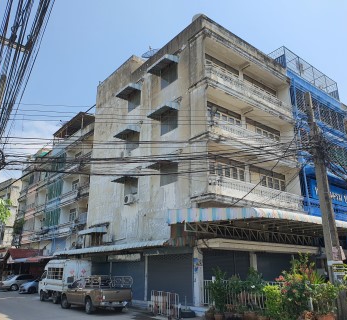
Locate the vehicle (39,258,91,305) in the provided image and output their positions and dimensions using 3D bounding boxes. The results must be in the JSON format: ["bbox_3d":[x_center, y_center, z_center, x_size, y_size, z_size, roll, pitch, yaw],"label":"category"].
[{"bbox_3d":[-7.152,7.979,21.126,1.760,2.500,4.150,15,-24,-36],"label":"vehicle"}]

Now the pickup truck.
[{"bbox_3d":[-4.016,6.786,16.402,1.680,1.680,4.950,15,-24,-36],"label":"pickup truck"}]

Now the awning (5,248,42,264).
[{"bbox_3d":[-15.640,10.201,33.630,3.400,1.550,2.200,15,-24,-36],"label":"awning"}]

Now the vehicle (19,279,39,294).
[{"bbox_3d":[-11.151,10.931,28.368,4.200,1.470,1.700,12,-22,-32],"label":"vehicle"}]

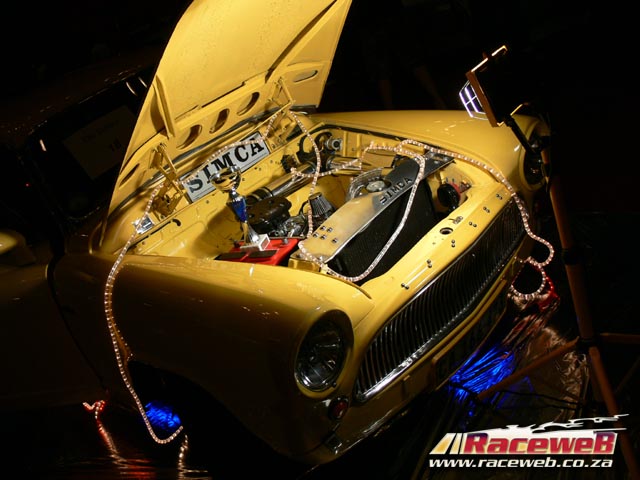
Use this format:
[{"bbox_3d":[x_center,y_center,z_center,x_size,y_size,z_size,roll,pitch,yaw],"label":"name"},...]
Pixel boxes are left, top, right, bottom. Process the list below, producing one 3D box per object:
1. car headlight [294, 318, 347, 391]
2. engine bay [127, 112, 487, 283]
[{"bbox_3d":[-0.015,0.290,1.647,0.100,0.185,0.185,4,31,44],"label":"car headlight"},{"bbox_3d":[0.022,-0.005,2.390,0.970,0.480,1.080,4,31,44],"label":"engine bay"}]

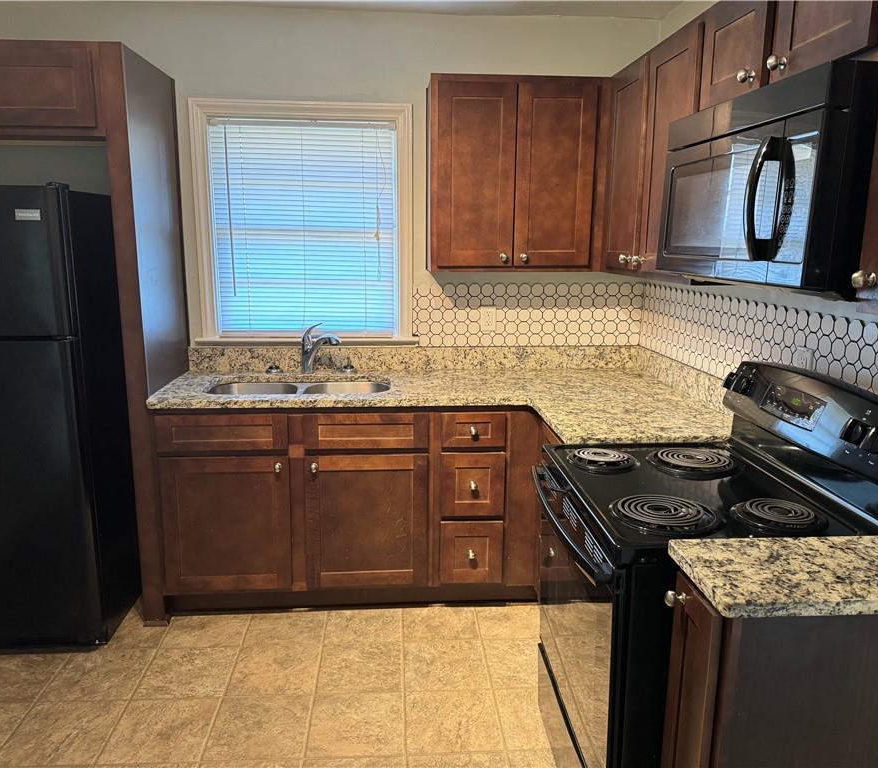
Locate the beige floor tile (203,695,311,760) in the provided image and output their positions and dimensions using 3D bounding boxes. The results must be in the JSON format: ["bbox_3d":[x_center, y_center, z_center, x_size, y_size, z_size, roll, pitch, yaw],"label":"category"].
[{"bbox_3d":[-0.568,1.095,2.263,0.300,0.010,0.300,0,12,-4],"label":"beige floor tile"}]

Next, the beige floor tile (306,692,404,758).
[{"bbox_3d":[-0.263,1.095,2.283,0.300,0.010,0.300,0,12,-4],"label":"beige floor tile"}]

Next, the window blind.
[{"bbox_3d":[-0.597,-0.687,3.190,0.804,0.947,0.040,0,12,-4],"label":"window blind"}]

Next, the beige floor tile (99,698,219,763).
[{"bbox_3d":[-0.872,1.096,2.243,0.300,0.010,0.300,0,12,-4],"label":"beige floor tile"}]

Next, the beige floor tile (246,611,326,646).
[{"bbox_3d":[-0.606,0.970,2.844,0.300,0.010,0.280,0,12,-4],"label":"beige floor tile"}]

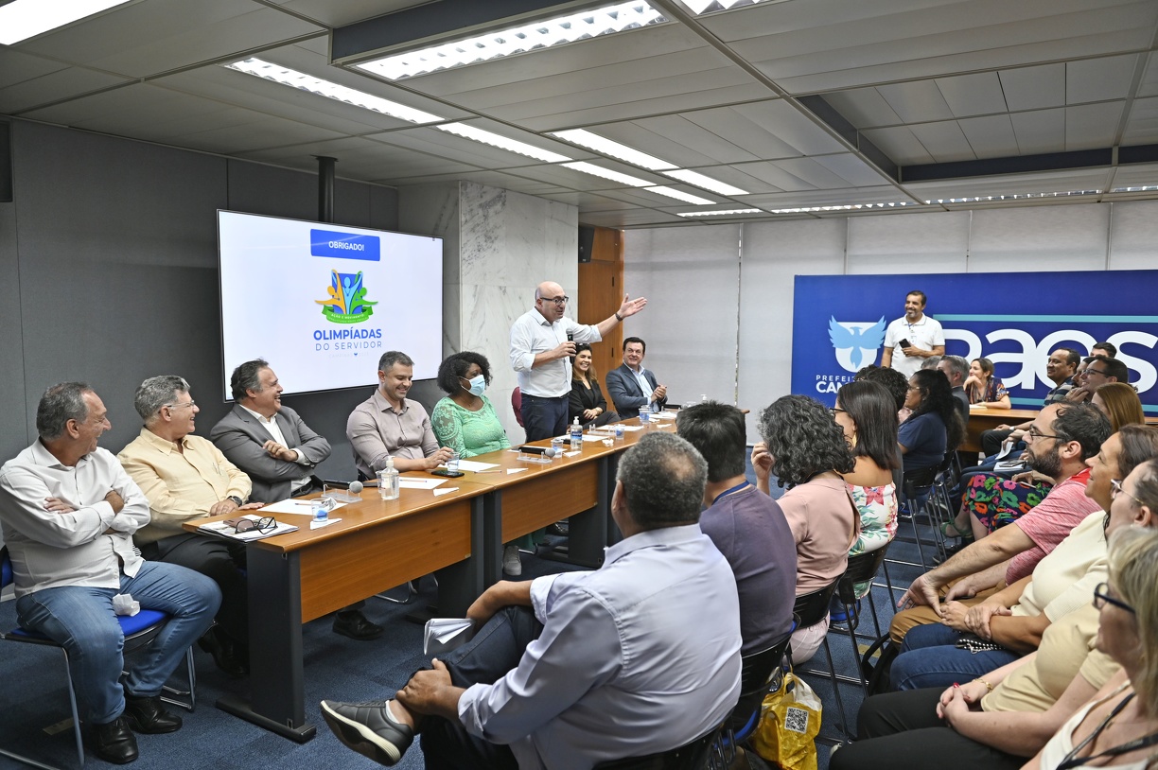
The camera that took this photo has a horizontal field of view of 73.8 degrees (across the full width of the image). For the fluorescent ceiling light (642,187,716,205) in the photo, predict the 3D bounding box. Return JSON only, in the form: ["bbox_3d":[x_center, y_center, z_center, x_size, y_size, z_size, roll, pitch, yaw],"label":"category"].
[{"bbox_3d":[0.883,-1.641,6.584,0.220,0.080,1.190,4,7,32],"label":"fluorescent ceiling light"}]

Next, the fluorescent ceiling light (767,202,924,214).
[{"bbox_3d":[2.249,-1.520,6.556,1.180,0.060,0.190,4,7,32],"label":"fluorescent ceiling light"}]

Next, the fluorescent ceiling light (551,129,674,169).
[{"bbox_3d":[0.228,-1.313,4.285,0.190,0.060,1.180,4,7,32],"label":"fluorescent ceiling light"}]

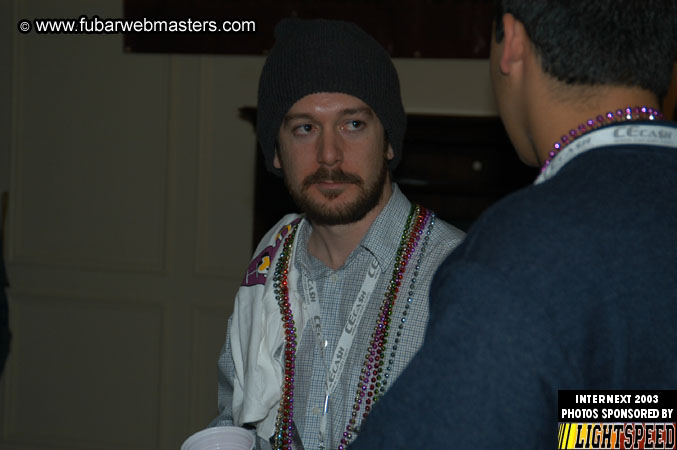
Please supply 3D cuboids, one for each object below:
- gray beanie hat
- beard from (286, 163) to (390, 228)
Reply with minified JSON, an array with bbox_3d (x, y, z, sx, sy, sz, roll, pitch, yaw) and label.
[{"bbox_3d":[-0.009,-0.173,2.530,0.195,0.200,0.235,-4,2,7],"label":"gray beanie hat"},{"bbox_3d":[-0.001,-0.042,2.460,0.135,0.088,0.100,-4,2,7],"label":"beard"}]

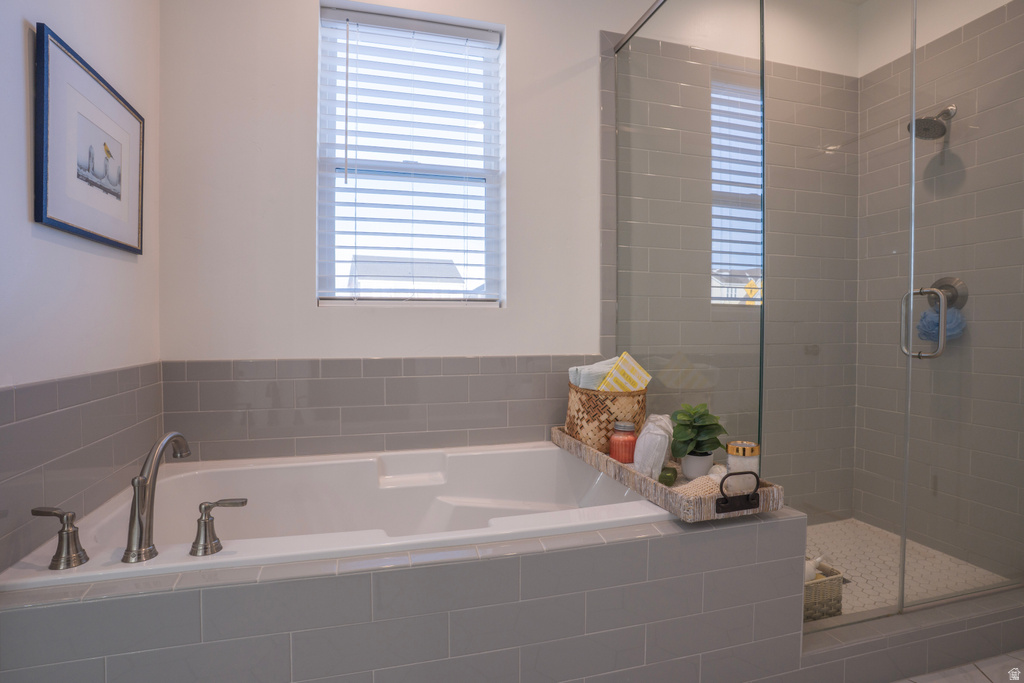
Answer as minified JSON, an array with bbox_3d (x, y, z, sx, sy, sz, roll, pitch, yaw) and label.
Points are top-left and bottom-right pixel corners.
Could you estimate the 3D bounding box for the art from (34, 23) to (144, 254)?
[{"bbox_3d":[-1.045,-0.461,1.225,0.020,0.412,0.442,0,2,-15],"label":"art"}]

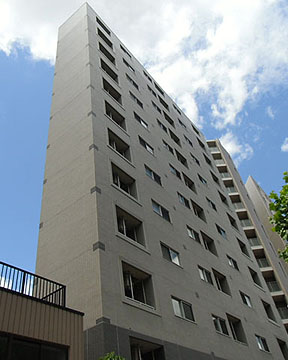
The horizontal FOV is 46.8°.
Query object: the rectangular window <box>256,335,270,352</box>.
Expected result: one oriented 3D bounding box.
[{"bbox_3d":[7.524,10.485,21.278,0.180,0.860,1.336,-33,-48,22],"label":"rectangular window"}]

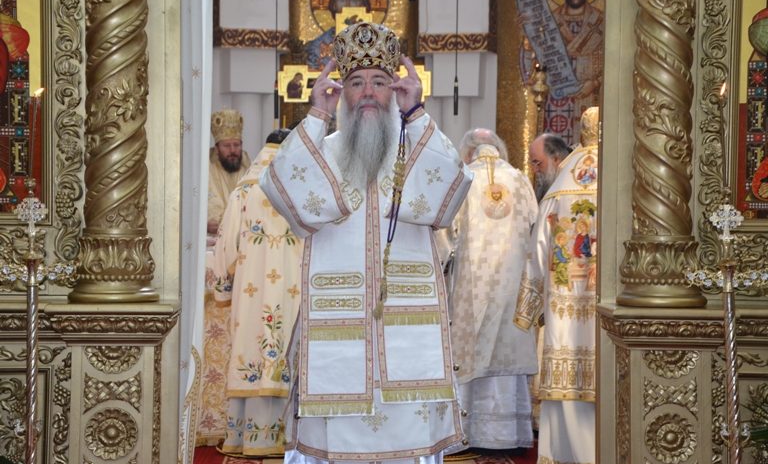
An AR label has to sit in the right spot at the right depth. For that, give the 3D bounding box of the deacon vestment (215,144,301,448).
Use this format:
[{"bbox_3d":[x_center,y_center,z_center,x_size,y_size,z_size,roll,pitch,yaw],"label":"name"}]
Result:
[{"bbox_3d":[-0.585,0.342,8.500,0.600,1.599,0.460,1,0,6],"label":"deacon vestment"}]

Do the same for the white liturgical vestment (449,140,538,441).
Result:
[{"bbox_3d":[0.559,0.306,8.500,0.580,1.670,0.480,1,0,-9],"label":"white liturgical vestment"}]

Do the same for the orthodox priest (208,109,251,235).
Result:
[{"bbox_3d":[-0.966,0.187,10.200,0.600,1.900,0.480,1,0,-16],"label":"orthodox priest"}]

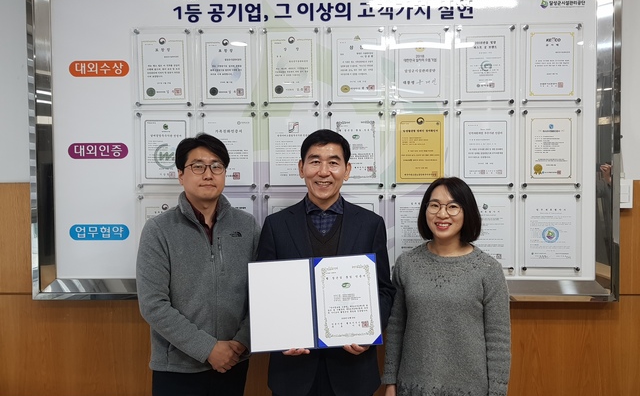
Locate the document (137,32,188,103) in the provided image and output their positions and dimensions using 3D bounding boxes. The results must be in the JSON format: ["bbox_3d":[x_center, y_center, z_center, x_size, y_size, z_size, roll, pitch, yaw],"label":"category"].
[{"bbox_3d":[-0.674,-0.552,2.062,0.210,0.297,0.010,0,1,2],"label":"document"}]

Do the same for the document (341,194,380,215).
[{"bbox_3d":[0.155,0.146,2.052,0.210,0.297,0.010,0,1,2],"label":"document"}]

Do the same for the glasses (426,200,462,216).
[{"bbox_3d":[0.459,0.038,1.779,0.134,0.047,0.138,5,2,14],"label":"glasses"}]

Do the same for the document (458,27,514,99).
[{"bbox_3d":[0.697,-0.557,2.022,0.210,0.297,0.010,0,1,2],"label":"document"}]

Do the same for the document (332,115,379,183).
[{"bbox_3d":[0.152,-0.211,2.045,0.210,0.297,0.010,0,1,2],"label":"document"}]

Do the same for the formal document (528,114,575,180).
[{"bbox_3d":[0.973,-0.209,2.021,0.210,0.297,0.010,0,1,2],"label":"formal document"}]

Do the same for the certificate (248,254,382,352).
[{"bbox_3d":[-0.018,0.359,1.640,0.444,0.303,0.020,-4,-6,0],"label":"certificate"}]

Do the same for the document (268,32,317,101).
[{"bbox_3d":[-0.116,-0.555,2.042,0.210,0.297,0.012,0,2,2],"label":"document"}]

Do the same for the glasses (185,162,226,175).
[{"bbox_3d":[-0.430,-0.106,1.797,0.138,0.045,0.142,-1,2,-24],"label":"glasses"}]

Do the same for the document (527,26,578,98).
[{"bbox_3d":[0.969,-0.555,2.007,0.210,0.297,0.012,0,2,2],"label":"document"}]

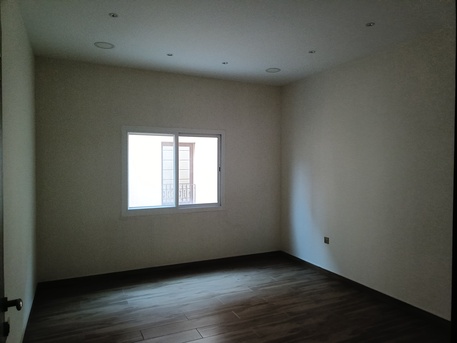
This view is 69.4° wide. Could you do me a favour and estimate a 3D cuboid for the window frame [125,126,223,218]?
[{"bbox_3d":[-0.783,-0.009,5.014,1.600,1.285,0.100,0,2,-26],"label":"window frame"}]

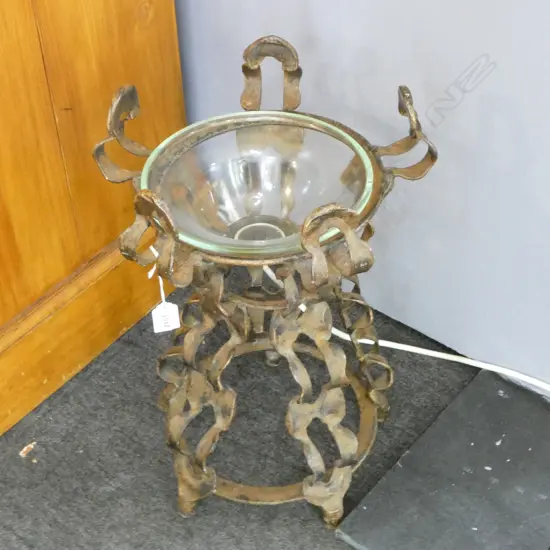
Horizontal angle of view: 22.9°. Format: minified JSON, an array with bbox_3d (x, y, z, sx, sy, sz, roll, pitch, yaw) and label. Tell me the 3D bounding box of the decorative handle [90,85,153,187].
[{"bbox_3d":[-0.174,-0.170,1.547,0.060,0.103,0.073,14,45,17],"label":"decorative handle"}]

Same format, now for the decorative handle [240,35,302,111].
[{"bbox_3d":[-0.004,-0.247,1.623,0.073,0.103,0.060,1,43,4],"label":"decorative handle"}]

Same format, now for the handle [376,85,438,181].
[{"bbox_3d":[0.151,-0.170,1.581,0.064,0.113,0.072,-9,42,-9],"label":"handle"}]

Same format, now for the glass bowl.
[{"bbox_3d":[-0.019,-0.072,1.548,0.260,0.096,0.260,-1,42,1],"label":"glass bowl"}]

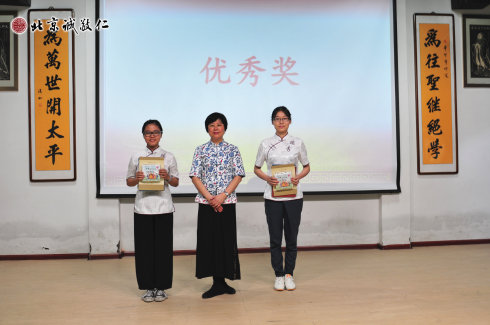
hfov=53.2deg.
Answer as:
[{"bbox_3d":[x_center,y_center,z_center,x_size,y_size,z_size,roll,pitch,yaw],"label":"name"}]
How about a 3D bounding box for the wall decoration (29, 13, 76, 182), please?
[{"bbox_3d":[-2.381,-0.829,6.050,0.575,2.140,0.030,-1,0,-5],"label":"wall decoration"}]

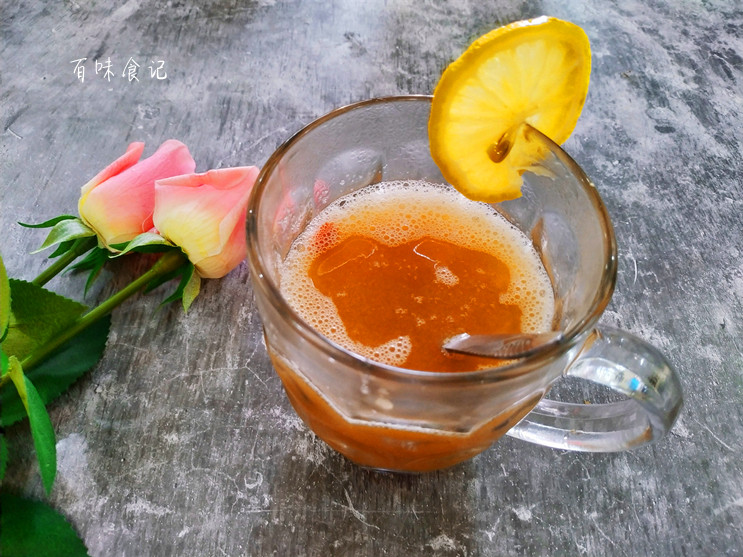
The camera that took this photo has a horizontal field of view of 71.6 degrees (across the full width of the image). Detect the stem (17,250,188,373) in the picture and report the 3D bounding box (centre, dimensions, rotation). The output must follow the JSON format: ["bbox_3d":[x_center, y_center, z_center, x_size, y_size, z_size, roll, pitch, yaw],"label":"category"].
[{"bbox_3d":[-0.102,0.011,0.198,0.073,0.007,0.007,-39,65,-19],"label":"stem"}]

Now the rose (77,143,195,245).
[{"bbox_3d":[-0.099,-0.036,0.221,0.035,0.035,0.053,25,64,14],"label":"rose"}]

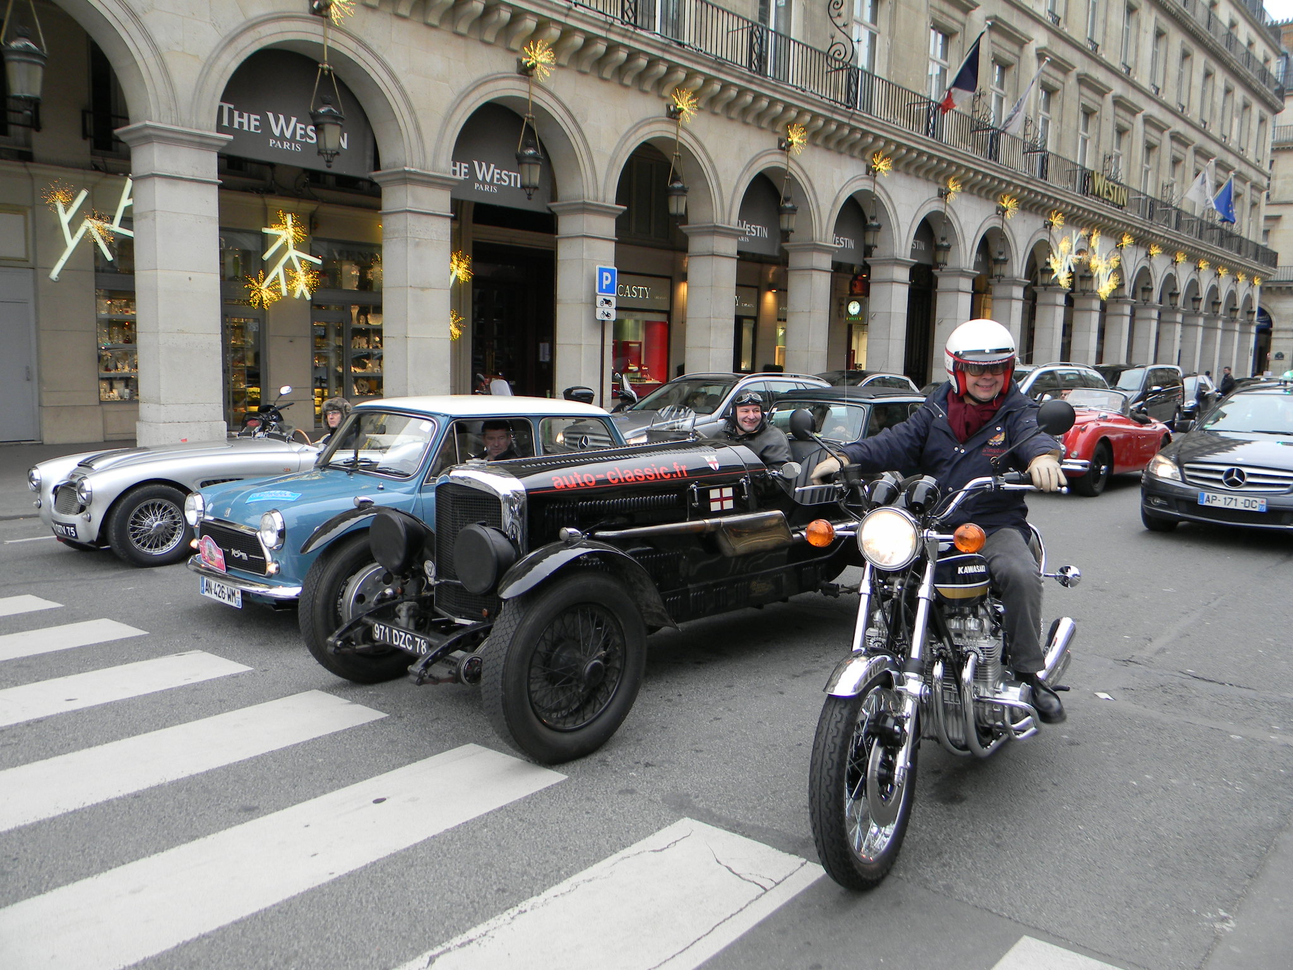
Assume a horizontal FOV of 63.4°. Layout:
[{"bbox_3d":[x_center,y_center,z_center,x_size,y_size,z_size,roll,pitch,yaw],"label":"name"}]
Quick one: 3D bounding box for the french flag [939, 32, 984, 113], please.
[{"bbox_3d":[7.384,-9.604,24.427,1.050,1.680,0.400,8,9,41],"label":"french flag"}]

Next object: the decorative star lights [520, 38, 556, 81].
[{"bbox_3d":[-1.545,-6.039,14.848,0.380,0.620,0.560,8,9,41],"label":"decorative star lights"}]

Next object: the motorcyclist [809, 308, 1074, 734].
[{"bbox_3d":[1.067,0.128,3.597,0.800,1.400,0.820,6,8,31],"label":"motorcyclist"}]

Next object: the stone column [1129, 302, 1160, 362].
[{"bbox_3d":[20.219,-5.219,42.531,0.867,4.125,1.039,8,9,41],"label":"stone column"}]

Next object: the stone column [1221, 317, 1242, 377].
[{"bbox_3d":[29.281,-6.226,52.681,0.867,4.125,1.039,8,9,41],"label":"stone column"}]

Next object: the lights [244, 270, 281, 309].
[{"bbox_3d":[-5.619,-2.858,15.331,0.500,0.560,0.560,8,9,41],"label":"lights"}]

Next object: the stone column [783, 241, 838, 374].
[{"bbox_3d":[3.612,-3.311,23.465,0.845,4.013,1.012,8,9,41],"label":"stone column"}]

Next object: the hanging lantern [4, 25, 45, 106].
[{"bbox_3d":[-6.481,-4.315,10.884,0.500,0.930,0.500,8,9,41],"label":"hanging lantern"}]

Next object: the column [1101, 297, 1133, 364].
[{"bbox_3d":[17.911,-4.963,39.946,0.867,4.125,1.039,8,9,41],"label":"column"}]

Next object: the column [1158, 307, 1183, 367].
[{"bbox_3d":[22.490,-5.472,45.075,0.867,4.125,1.039,8,9,41],"label":"column"}]

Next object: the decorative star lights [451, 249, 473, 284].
[{"bbox_3d":[-3.180,-3.664,17.561,0.500,0.560,0.560,8,9,41],"label":"decorative star lights"}]

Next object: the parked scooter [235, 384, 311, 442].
[{"bbox_3d":[-4.021,-0.497,11.553,0.800,1.140,2.050,2,7,0],"label":"parked scooter"}]

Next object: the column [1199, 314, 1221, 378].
[{"bbox_3d":[25.186,-5.615,46.746,0.821,3.780,0.921,8,9,41],"label":"column"}]

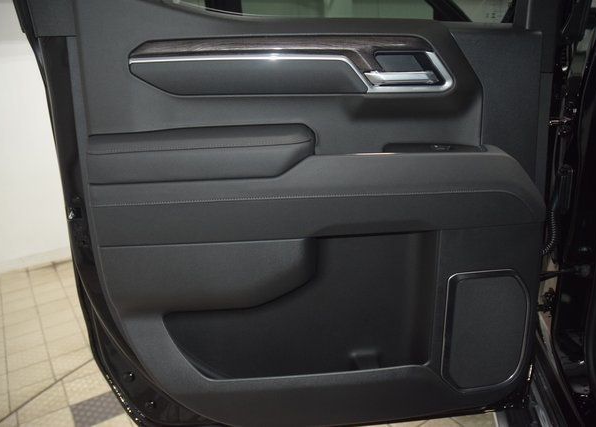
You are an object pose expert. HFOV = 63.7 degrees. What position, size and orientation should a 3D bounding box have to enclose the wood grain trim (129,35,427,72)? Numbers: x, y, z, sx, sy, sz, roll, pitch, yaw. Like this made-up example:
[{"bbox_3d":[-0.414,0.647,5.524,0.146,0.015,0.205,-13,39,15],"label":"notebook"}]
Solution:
[{"bbox_3d":[-0.028,-0.303,0.910,0.565,0.066,0.042,-2,14,-4],"label":"wood grain trim"}]

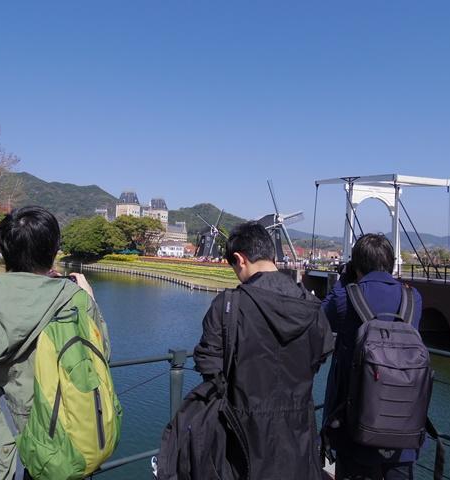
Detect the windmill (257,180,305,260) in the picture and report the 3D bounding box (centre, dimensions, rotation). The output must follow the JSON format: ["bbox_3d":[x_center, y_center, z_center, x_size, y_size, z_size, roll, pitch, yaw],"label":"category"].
[{"bbox_3d":[7.535,-3.048,72.000,7.500,14.000,13.500,-2,-3,43],"label":"windmill"}]

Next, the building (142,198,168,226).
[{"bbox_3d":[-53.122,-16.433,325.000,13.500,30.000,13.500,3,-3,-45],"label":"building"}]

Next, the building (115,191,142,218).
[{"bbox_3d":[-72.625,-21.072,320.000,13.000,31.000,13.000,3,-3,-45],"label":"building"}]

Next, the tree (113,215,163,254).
[{"bbox_3d":[-28.074,-1.623,138.000,16.000,13.200,13.500,1,-2,-11],"label":"tree"}]

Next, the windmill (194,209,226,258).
[{"bbox_3d":[-4.269,-1.682,110.000,7.500,12.700,11.800,-1,-3,40],"label":"windmill"}]

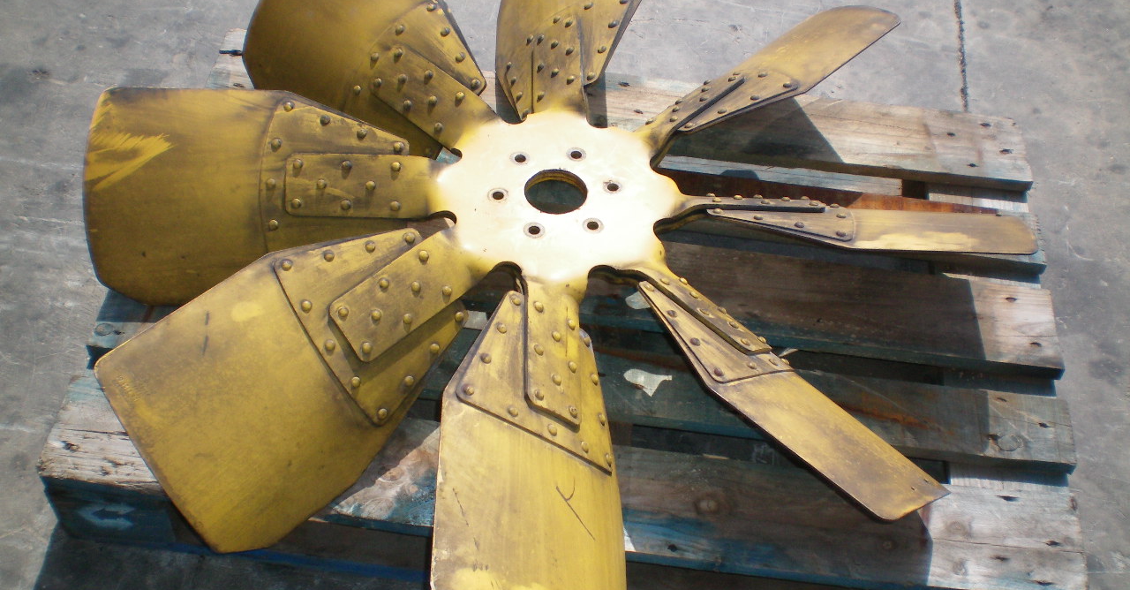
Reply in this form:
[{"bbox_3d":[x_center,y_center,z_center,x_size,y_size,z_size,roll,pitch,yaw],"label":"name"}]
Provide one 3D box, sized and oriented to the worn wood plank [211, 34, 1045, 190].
[{"bbox_3d":[0.076,-0.278,1.848,1.200,0.022,0.137,7,50,2],"label":"worn wood plank"}]

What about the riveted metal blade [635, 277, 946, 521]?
[{"bbox_3d":[0.238,0.097,1.386,0.418,0.050,0.272,41,16,24],"label":"riveted metal blade"}]

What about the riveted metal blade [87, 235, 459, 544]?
[{"bbox_3d":[-0.263,0.079,1.363,0.418,0.050,0.272,-36,103,-27],"label":"riveted metal blade"}]

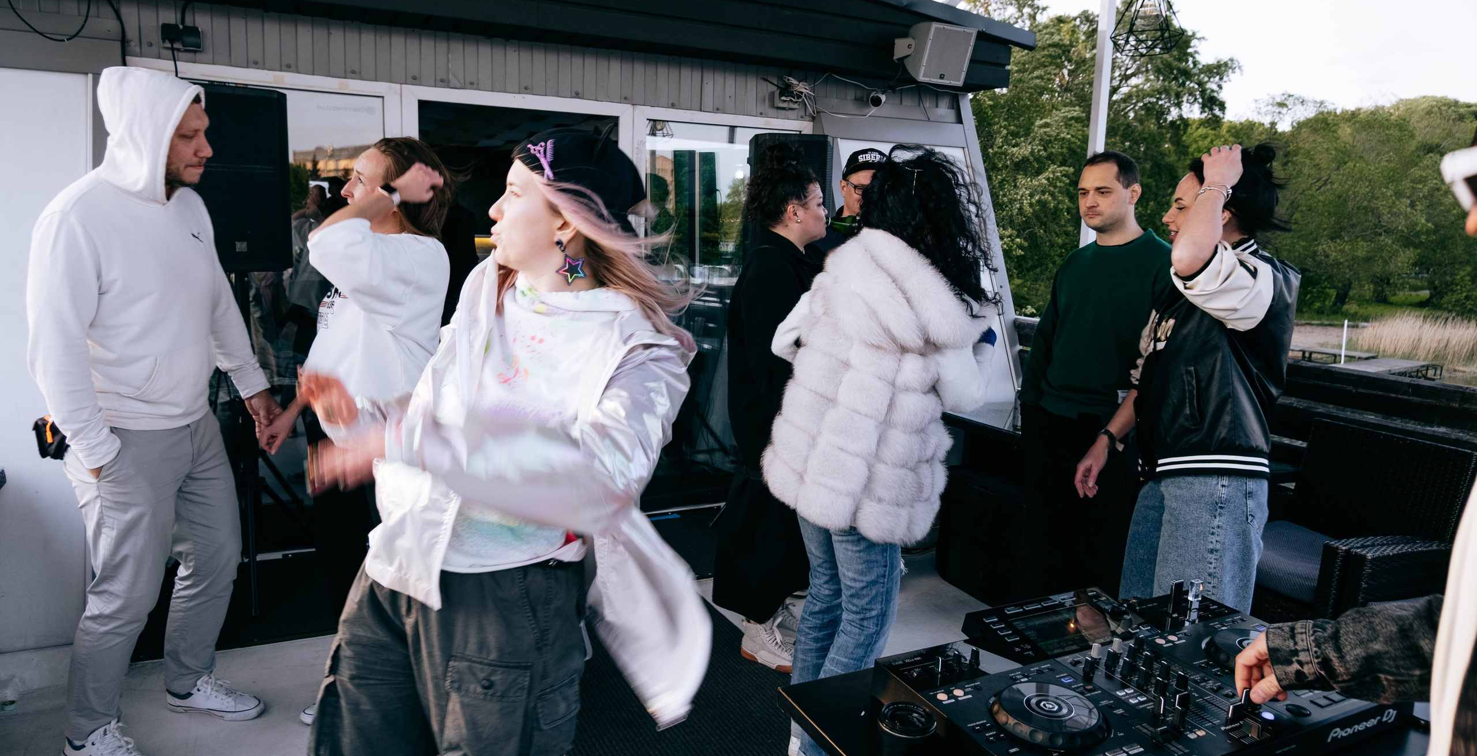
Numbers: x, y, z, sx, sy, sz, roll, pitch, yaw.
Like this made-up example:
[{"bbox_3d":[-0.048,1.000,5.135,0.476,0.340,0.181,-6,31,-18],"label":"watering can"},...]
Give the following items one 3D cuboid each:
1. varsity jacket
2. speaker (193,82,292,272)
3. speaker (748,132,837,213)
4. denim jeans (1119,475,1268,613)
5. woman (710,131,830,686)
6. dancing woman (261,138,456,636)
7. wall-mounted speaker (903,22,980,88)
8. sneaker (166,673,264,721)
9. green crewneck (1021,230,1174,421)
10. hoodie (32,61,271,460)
[{"bbox_3d":[1.103,-0.045,2.220,0.370,0.580,0.500,3,8,9],"label":"varsity jacket"},{"bbox_3d":[-1.873,-0.742,3.562,0.370,0.670,0.370,-3,10,-27],"label":"speaker"},{"bbox_3d":[0.231,-0.791,4.372,0.370,0.610,0.360,2,8,1],"label":"speaker"},{"bbox_3d":[1.096,0.648,2.281,0.340,0.950,0.420,3,8,9],"label":"denim jeans"},{"bbox_3d":[0.162,0.103,3.184,0.460,1.759,0.520,4,9,16],"label":"woman"},{"bbox_3d":[-1.115,0.156,2.767,0.580,1.688,0.520,-2,9,-24],"label":"dancing woman"},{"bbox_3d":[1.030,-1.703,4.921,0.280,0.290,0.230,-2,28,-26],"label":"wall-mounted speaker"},{"bbox_3d":[-1.555,0.935,2.803,0.295,0.110,0.108,3,9,8],"label":"sneaker"},{"bbox_3d":[1.228,-0.182,3.203,0.510,0.640,0.300,7,10,34],"label":"green crewneck"},{"bbox_3d":[-1.510,-0.282,2.461,0.400,1.010,0.580,5,9,22],"label":"hoodie"}]

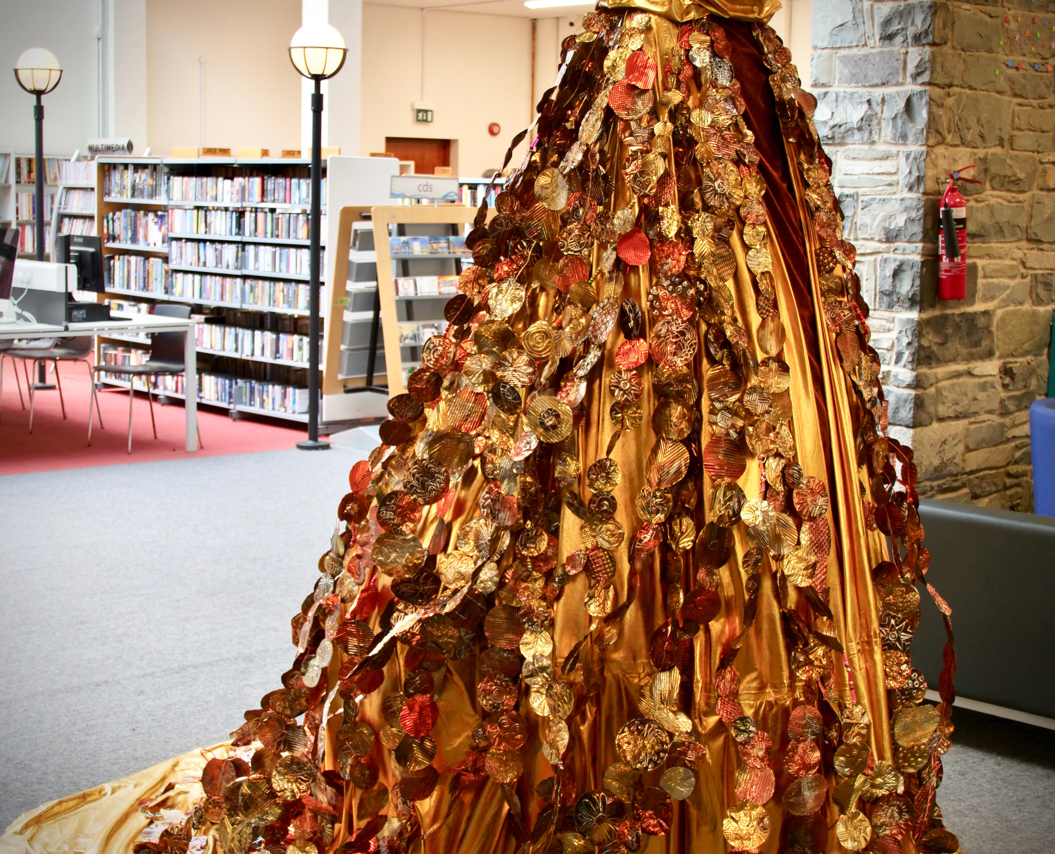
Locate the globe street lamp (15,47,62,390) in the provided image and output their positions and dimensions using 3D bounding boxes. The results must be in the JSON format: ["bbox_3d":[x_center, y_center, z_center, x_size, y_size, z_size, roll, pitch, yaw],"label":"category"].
[{"bbox_3d":[-3.600,-1.525,14.454,0.355,2.460,0.355,1,7,0],"label":"globe street lamp"}]

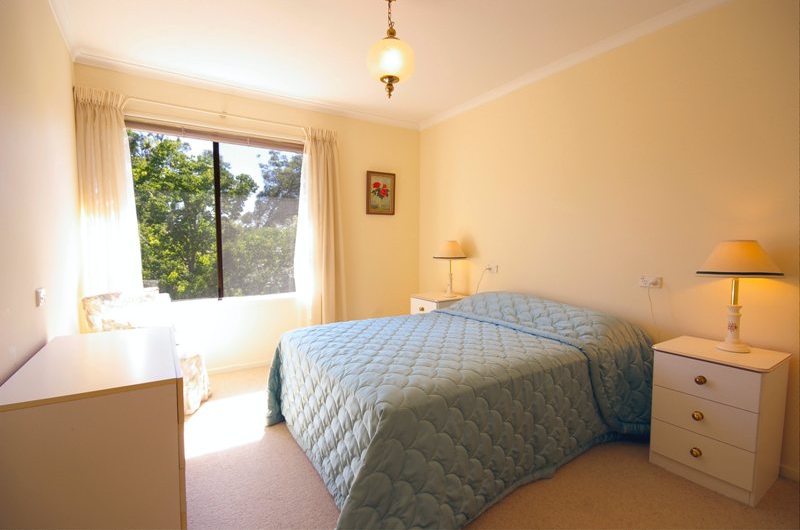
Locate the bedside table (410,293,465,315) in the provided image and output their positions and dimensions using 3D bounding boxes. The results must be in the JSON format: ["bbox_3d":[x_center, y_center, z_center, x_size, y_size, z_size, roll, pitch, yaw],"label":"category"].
[{"bbox_3d":[0.411,0.624,3.496,0.425,0.600,0.410,-2,4,-34],"label":"bedside table"}]

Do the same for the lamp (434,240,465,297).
[{"bbox_3d":[0.474,0.052,3.463,0.310,0.550,0.310,0,3,0],"label":"lamp"}]

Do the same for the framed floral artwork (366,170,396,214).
[{"bbox_3d":[-0.197,-0.764,3.811,0.352,0.448,0.025,-1,4,-31],"label":"framed floral artwork"}]

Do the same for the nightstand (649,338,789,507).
[{"bbox_3d":[1.576,0.726,1.771,0.425,0.600,0.415,-2,4,-34],"label":"nightstand"}]

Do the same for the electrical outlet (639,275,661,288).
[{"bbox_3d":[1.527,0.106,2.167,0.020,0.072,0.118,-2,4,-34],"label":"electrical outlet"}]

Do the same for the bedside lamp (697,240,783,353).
[{"bbox_3d":[1.639,0.155,1.737,0.310,0.550,0.310,-2,4,-34],"label":"bedside lamp"}]

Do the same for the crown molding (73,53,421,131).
[{"bbox_3d":[-1.026,-1.501,3.263,2.953,0.070,0.070,-1,4,-31],"label":"crown molding"}]

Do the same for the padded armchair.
[{"bbox_3d":[-1.678,0.577,2.429,0.600,0.780,0.600,0,3,-9],"label":"padded armchair"}]

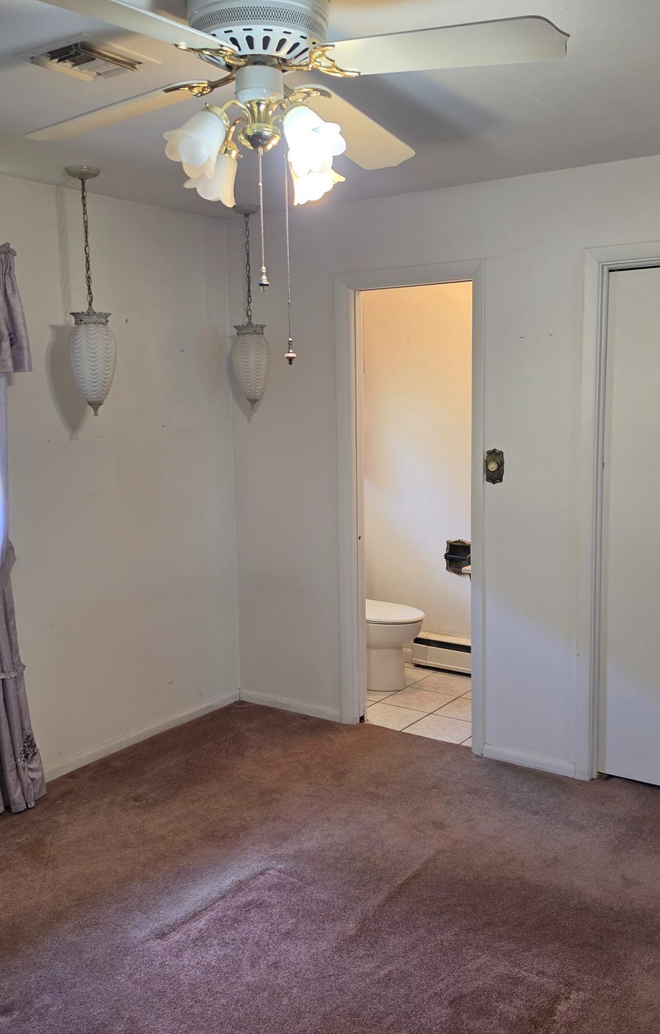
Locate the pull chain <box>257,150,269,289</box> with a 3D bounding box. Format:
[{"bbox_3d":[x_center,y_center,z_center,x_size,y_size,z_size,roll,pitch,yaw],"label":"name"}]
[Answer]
[{"bbox_3d":[-0.142,-0.628,1.939,0.022,0.289,0.022,-1,8,0],"label":"pull chain"}]

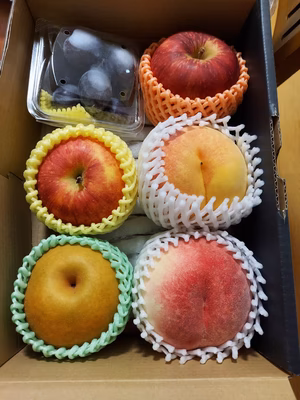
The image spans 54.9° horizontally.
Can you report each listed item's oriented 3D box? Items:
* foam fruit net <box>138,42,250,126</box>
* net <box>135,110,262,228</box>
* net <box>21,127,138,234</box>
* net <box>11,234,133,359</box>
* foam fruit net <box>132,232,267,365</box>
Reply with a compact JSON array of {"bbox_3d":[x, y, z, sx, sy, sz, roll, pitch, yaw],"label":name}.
[{"bbox_3d":[0.043,-0.110,0.303,0.107,0.066,0.107,0,78,-4],"label":"foam fruit net"},{"bbox_3d":[0.046,-0.024,0.287,0.110,0.074,0.110,0,78,-4],"label":"net"},{"bbox_3d":[-0.064,-0.016,0.282,0.101,0.068,0.101,0,78,-4],"label":"net"},{"bbox_3d":[-0.065,0.082,0.260,0.101,0.070,0.101,0,78,-4],"label":"net"},{"bbox_3d":[0.041,0.083,0.265,0.112,0.073,0.112,0,78,-4],"label":"foam fruit net"}]

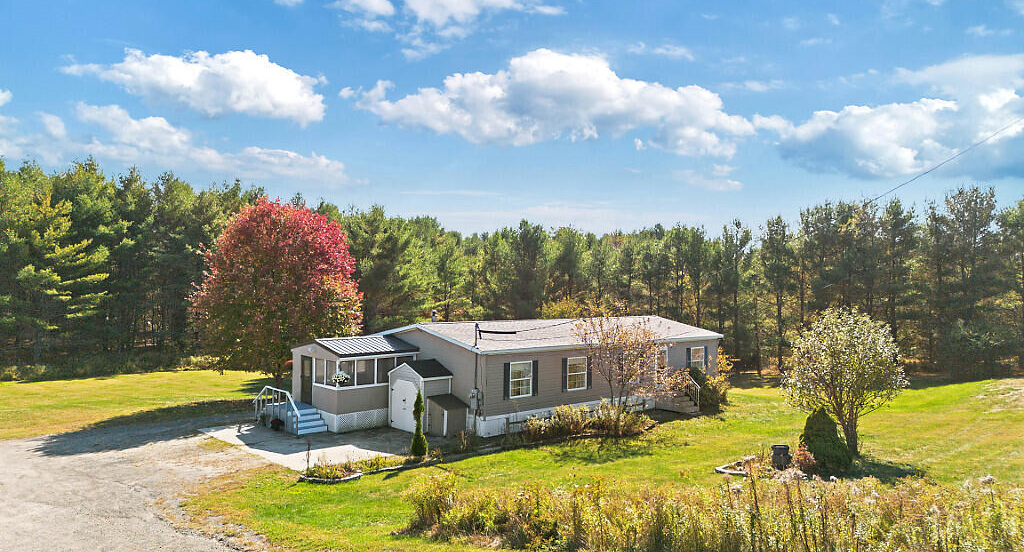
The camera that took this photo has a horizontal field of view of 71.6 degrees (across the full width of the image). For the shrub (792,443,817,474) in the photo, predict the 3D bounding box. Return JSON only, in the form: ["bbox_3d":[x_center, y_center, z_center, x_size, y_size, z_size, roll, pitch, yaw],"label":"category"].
[{"bbox_3d":[8.651,5.394,21.012,0.680,0.900,0.650,0,-1,0],"label":"shrub"}]

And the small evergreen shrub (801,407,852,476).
[{"bbox_3d":[9.421,4.825,21.227,1.500,2.050,1.450,0,-1,0],"label":"small evergreen shrub"}]

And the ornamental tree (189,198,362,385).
[{"bbox_3d":[-12.558,1.081,37.835,9.100,10.400,9.000,0,-1,0],"label":"ornamental tree"}]

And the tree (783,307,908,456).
[{"bbox_3d":[10.944,3.455,23.364,4.100,4.900,4.000,0,-1,0],"label":"tree"}]

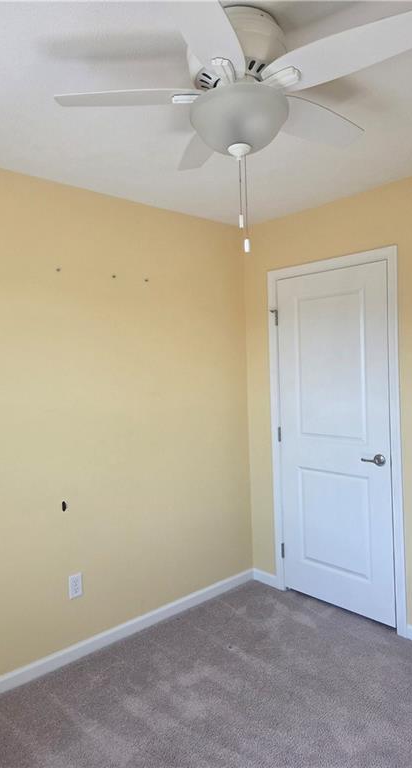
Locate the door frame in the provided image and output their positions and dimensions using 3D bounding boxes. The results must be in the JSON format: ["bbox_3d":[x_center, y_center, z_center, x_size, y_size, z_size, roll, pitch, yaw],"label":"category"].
[{"bbox_3d":[0.778,0.314,3.073,0.100,2.096,0.886,-3,2,-43],"label":"door frame"}]

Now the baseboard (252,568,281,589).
[{"bbox_3d":[0.406,1.325,3.481,0.016,0.079,0.223,-3,2,-43],"label":"baseboard"}]

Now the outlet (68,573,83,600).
[{"bbox_3d":[-0.670,1.044,2.639,0.071,0.118,0.011,-3,2,-43],"label":"outlet"}]

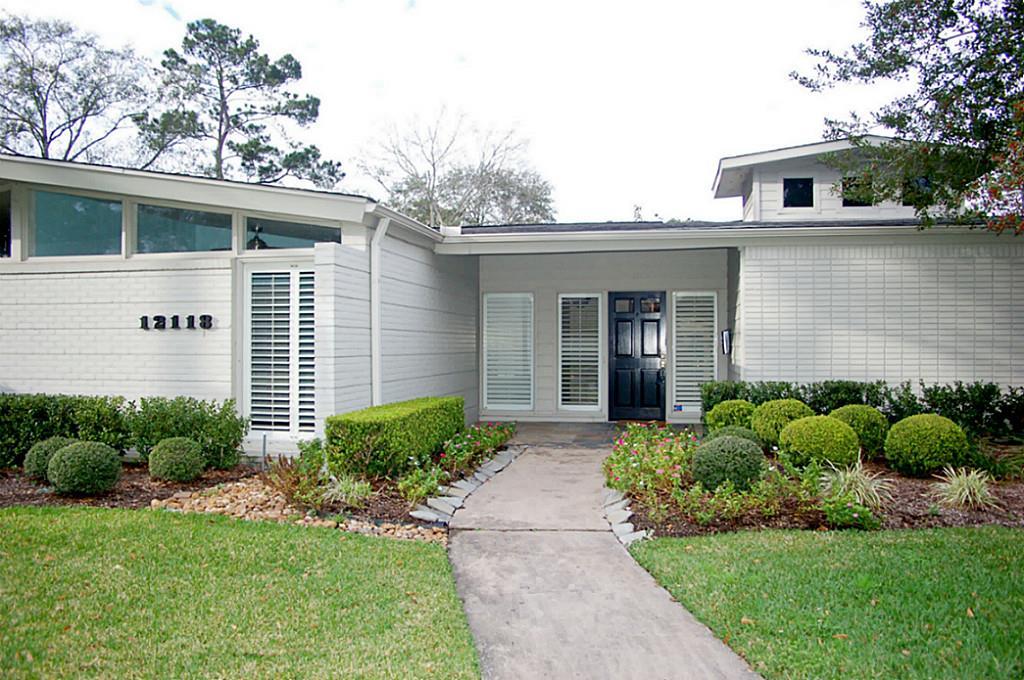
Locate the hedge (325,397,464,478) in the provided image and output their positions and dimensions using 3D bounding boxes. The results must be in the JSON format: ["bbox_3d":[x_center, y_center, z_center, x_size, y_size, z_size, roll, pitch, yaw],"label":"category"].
[{"bbox_3d":[-1.125,0.985,8.320,0.520,0.520,2.980,0,0,10],"label":"hedge"}]

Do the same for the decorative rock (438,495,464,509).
[{"bbox_3d":[-0.500,1.320,6.230,0.190,0.050,0.290,0,-1,-31],"label":"decorative rock"}]

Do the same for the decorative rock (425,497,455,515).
[{"bbox_3d":[-0.560,1.325,6.080,0.190,0.050,0.410,0,-1,-32],"label":"decorative rock"}]

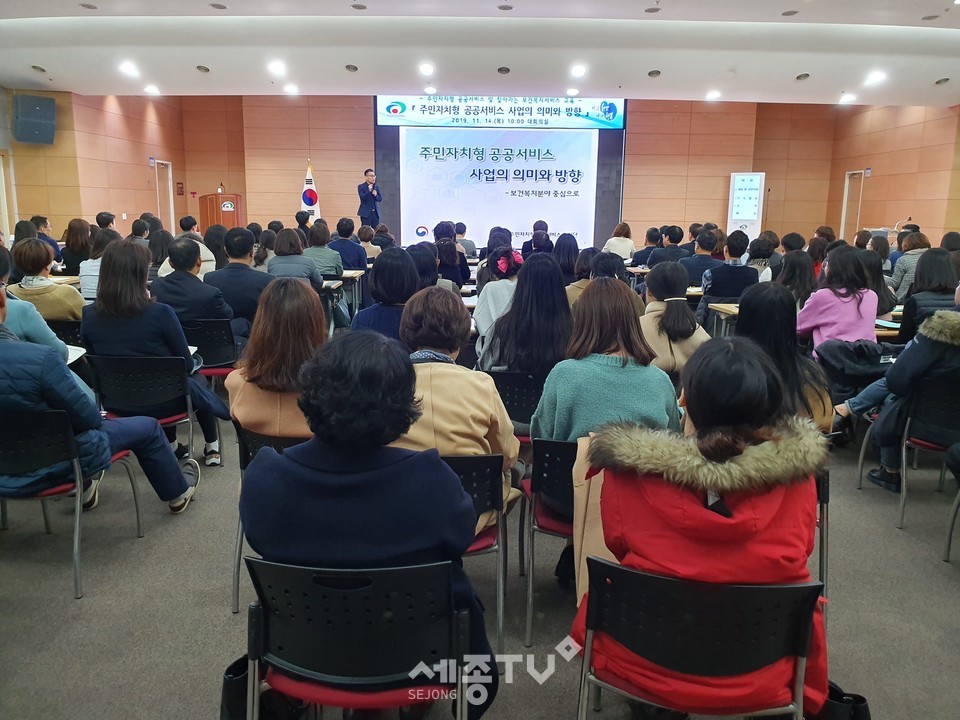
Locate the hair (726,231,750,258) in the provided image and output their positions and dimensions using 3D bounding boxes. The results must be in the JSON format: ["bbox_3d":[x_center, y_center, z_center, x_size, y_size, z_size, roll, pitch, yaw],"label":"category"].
[{"bbox_3d":[2.246,-1.013,6.281,0.185,0.235,0.210,0,12,-4],"label":"hair"}]

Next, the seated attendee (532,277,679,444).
[{"bbox_3d":[0.456,0.304,2.758,0.500,1.250,0.800,1,13,0],"label":"seated attendee"}]

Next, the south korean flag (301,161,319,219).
[{"bbox_3d":[-3.747,-3.642,15.898,0.460,1.462,0.250,1,12,0],"label":"south korean flag"}]

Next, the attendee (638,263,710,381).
[{"bbox_3d":[0.904,0.127,3.770,0.460,1.270,0.740,-2,12,-12],"label":"attendee"}]

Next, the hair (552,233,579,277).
[{"bbox_3d":[0.814,-0.992,6.840,0.250,0.418,0.220,1,12,0],"label":"hair"}]

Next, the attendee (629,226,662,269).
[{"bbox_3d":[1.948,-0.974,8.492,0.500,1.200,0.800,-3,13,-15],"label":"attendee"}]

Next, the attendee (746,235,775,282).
[{"bbox_3d":[2.724,-0.606,7.205,0.500,1.260,0.780,0,12,-1],"label":"attendee"}]

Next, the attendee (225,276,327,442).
[{"bbox_3d":[-0.684,0.266,2.917,0.480,1.220,0.800,1,13,0],"label":"attendee"}]

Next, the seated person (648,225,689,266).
[{"bbox_3d":[2.156,-0.904,8.387,0.520,1.320,0.780,-1,12,-6],"label":"seated person"}]

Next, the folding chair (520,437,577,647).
[{"bbox_3d":[0.407,0.577,2.662,0.480,0.760,0.530,1,13,0],"label":"folding chair"}]

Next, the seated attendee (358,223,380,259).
[{"bbox_3d":[-1.388,-1.021,9.137,0.420,1.270,0.700,1,12,3],"label":"seated attendee"}]

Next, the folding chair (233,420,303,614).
[{"bbox_3d":[-0.594,0.539,2.916,0.520,0.780,0.560,2,13,7],"label":"folding chair"}]

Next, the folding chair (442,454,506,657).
[{"bbox_3d":[-0.158,0.602,2.515,0.480,0.760,0.530,1,13,2],"label":"folding chair"}]

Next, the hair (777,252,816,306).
[{"bbox_3d":[2.280,-0.589,5.241,0.270,0.410,0.230,0,12,-5],"label":"hair"}]

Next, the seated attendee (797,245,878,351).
[{"bbox_3d":[2.183,-0.061,4.443,0.520,1.250,0.800,-2,13,-12],"label":"seated attendee"}]

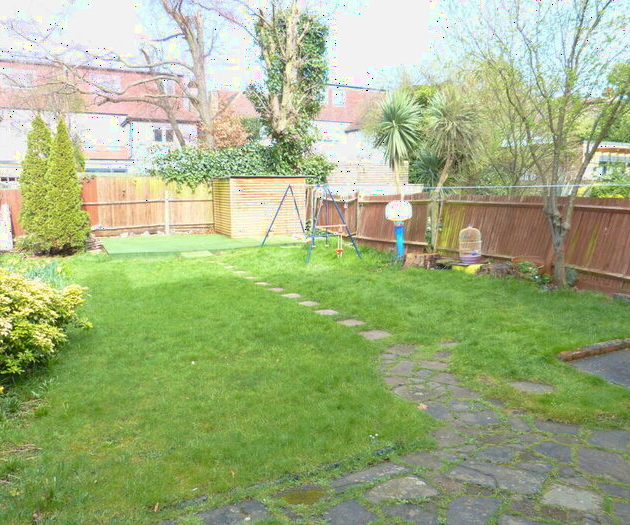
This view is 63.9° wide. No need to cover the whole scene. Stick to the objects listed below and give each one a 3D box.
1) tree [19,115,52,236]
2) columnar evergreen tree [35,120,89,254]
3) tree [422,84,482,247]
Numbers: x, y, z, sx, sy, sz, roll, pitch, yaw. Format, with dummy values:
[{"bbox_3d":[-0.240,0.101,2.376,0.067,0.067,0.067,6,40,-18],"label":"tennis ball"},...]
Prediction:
[{"bbox_3d":[-7.253,-2.064,13.265,0.997,3.525,0.997,0,9,0],"label":"tree"},{"bbox_3d":[-6.528,-1.946,13.073,1.293,3.350,1.293,0,9,0],"label":"columnar evergreen tree"},{"bbox_3d":[3.458,-2.236,12.628,1.448,4.058,1.448,0,9,0],"label":"tree"}]

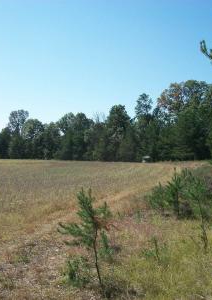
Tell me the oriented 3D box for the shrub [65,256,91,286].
[{"bbox_3d":[-0.347,1.475,4.500,0.310,0.350,0.300,0,-1,0],"label":"shrub"}]

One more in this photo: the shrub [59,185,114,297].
[{"bbox_3d":[-0.244,1.075,4.400,0.620,1.220,0.580,0,-1,0],"label":"shrub"}]

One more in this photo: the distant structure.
[{"bbox_3d":[8.700,1.950,79.000,1.700,1.700,1.800,0,-1,0],"label":"distant structure"}]

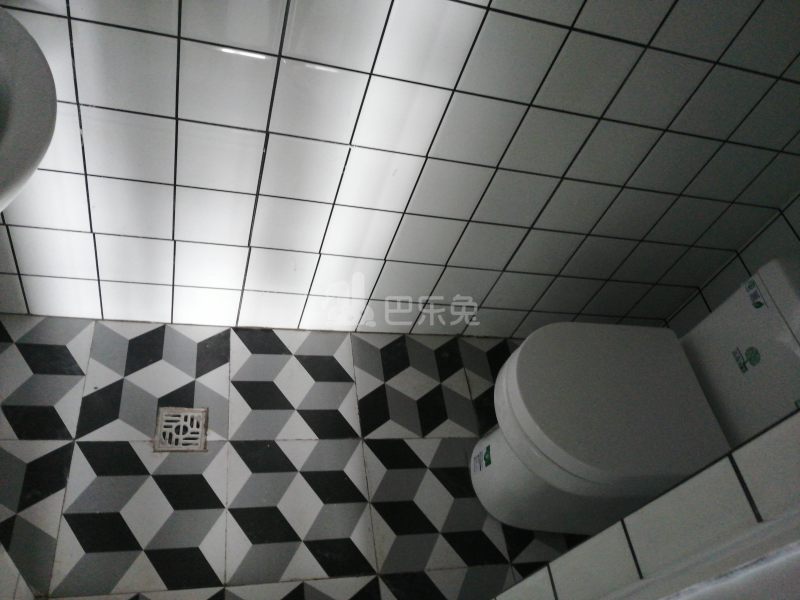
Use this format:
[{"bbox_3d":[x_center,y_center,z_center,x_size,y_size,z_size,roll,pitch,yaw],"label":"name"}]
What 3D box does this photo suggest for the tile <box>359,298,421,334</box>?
[{"bbox_3d":[-0.025,0.043,1.605,0.149,0.136,0.010,4,51,-18],"label":"tile"}]

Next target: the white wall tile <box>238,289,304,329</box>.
[{"bbox_3d":[-0.311,0.023,1.515,0.147,0.140,0.010,4,51,-18],"label":"white wall tile"}]

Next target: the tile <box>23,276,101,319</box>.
[{"bbox_3d":[-0.734,-0.008,1.362,0.147,0.136,0.010,4,51,-18],"label":"tile"}]

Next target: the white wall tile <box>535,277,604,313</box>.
[{"bbox_3d":[0.443,-0.014,1.639,0.148,0.148,0.010,4,51,-18],"label":"white wall tile"}]

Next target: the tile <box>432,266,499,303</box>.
[{"bbox_3d":[0.159,-0.034,1.546,0.149,0.149,0.010,4,51,-18],"label":"tile"}]

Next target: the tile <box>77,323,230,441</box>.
[{"bbox_3d":[-0.536,0.178,1.400,0.299,0.010,0.299,4,51,-18],"label":"tile"}]

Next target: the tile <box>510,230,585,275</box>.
[{"bbox_3d":[0.342,-0.115,1.476,0.147,0.147,0.010,4,51,-18],"label":"tile"}]

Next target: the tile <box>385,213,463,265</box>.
[{"bbox_3d":[0.058,-0.135,1.387,0.147,0.146,0.010,4,51,-18],"label":"tile"}]

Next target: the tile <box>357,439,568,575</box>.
[{"bbox_3d":[0.076,0.453,1.405,0.300,0.010,0.300,4,51,-18],"label":"tile"}]

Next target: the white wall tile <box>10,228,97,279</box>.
[{"bbox_3d":[-0.692,-0.095,1.255,0.147,0.147,0.010,4,51,-18],"label":"white wall tile"}]

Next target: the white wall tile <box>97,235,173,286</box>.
[{"bbox_3d":[-0.550,-0.085,1.303,0.147,0.147,0.010,4,51,-18],"label":"white wall tile"}]

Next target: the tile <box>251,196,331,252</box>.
[{"bbox_3d":[-0.228,-0.156,1.296,0.147,0.146,0.010,4,51,-18],"label":"tile"}]

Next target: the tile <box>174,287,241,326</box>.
[{"bbox_3d":[-0.453,0.013,1.467,0.147,0.140,0.010,4,51,-18],"label":"tile"}]

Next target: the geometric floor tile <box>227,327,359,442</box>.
[{"bbox_3d":[-0.249,0.196,1.485,0.298,0.010,0.297,4,51,-18],"label":"geometric floor tile"}]

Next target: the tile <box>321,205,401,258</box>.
[{"bbox_3d":[-0.084,-0.145,1.334,0.147,0.147,0.010,4,51,-18],"label":"tile"}]

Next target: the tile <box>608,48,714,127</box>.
[{"bbox_3d":[0.472,-0.387,1.150,0.147,0.146,0.010,4,51,-18],"label":"tile"}]

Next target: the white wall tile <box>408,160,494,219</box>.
[{"bbox_3d":[0.101,-0.226,1.276,0.147,0.146,0.010,4,51,-18],"label":"white wall tile"}]

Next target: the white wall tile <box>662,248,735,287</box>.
[{"bbox_3d":[0.765,-0.085,1.622,0.137,0.146,0.010,4,51,-18],"label":"white wall tile"}]

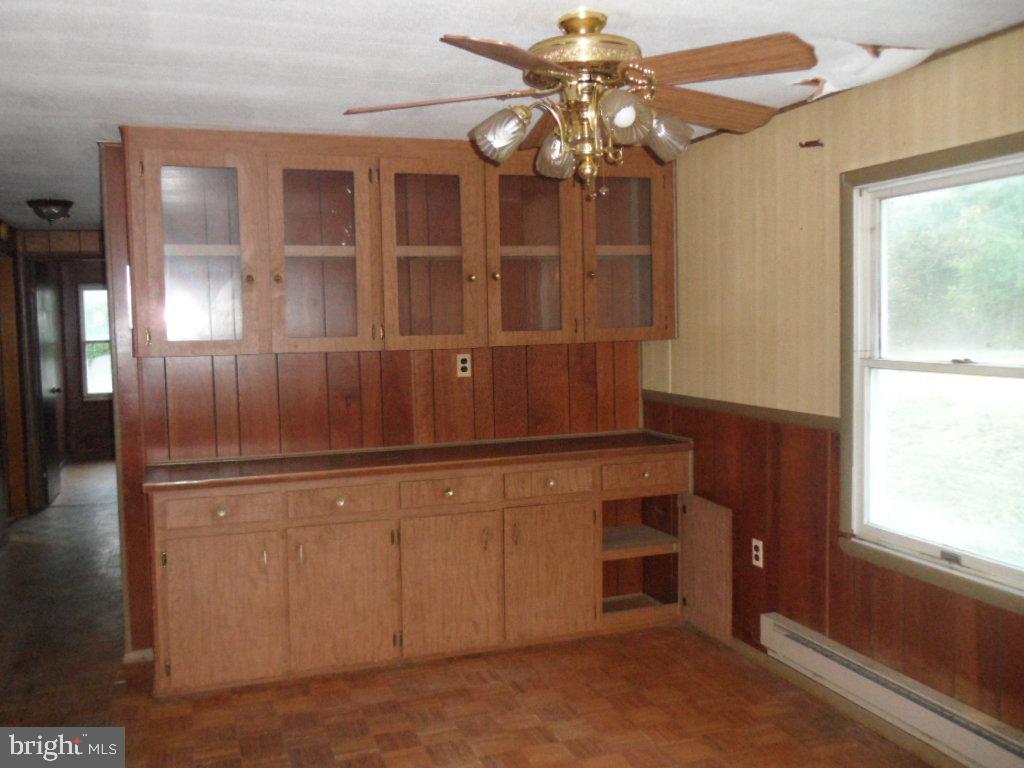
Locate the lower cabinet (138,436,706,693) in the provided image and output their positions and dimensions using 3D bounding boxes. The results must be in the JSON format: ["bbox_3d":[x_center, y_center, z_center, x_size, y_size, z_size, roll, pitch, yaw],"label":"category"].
[{"bbox_3d":[-0.364,0.790,4.360,2.470,0.876,0.500,-3,4,-19],"label":"lower cabinet"}]

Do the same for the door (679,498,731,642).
[{"bbox_3d":[0.933,0.862,4.329,0.021,0.614,0.421,-3,4,-19],"label":"door"}]

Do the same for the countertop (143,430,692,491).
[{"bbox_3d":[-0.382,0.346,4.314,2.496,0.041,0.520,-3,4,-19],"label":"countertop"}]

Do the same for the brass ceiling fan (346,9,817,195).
[{"bbox_3d":[0.181,-0.738,2.408,1.257,0.475,1.257,-3,4,-19],"label":"brass ceiling fan"}]

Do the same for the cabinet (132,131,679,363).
[{"bbox_3d":[-0.435,-0.639,4.306,2.516,0.926,0.376,-3,4,-19],"label":"cabinet"}]

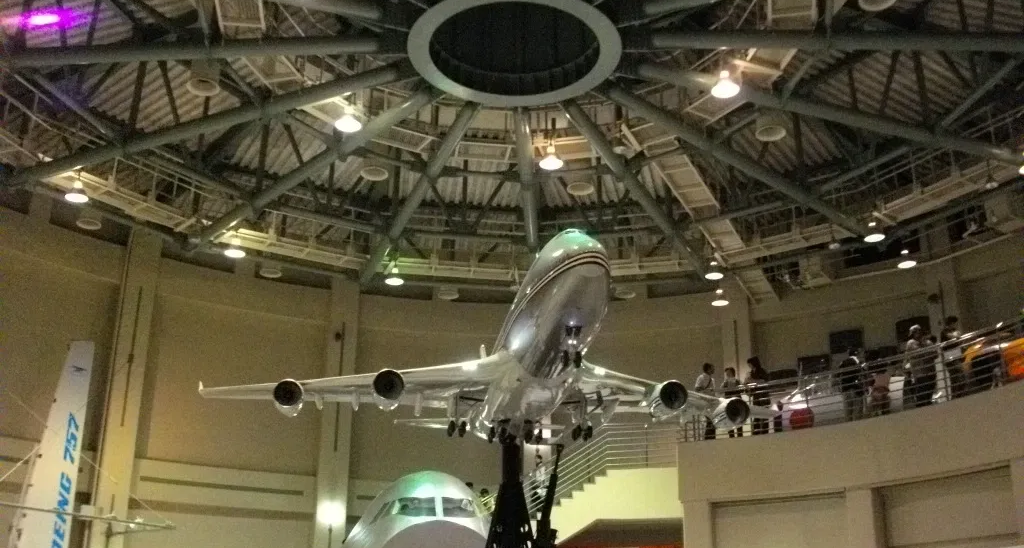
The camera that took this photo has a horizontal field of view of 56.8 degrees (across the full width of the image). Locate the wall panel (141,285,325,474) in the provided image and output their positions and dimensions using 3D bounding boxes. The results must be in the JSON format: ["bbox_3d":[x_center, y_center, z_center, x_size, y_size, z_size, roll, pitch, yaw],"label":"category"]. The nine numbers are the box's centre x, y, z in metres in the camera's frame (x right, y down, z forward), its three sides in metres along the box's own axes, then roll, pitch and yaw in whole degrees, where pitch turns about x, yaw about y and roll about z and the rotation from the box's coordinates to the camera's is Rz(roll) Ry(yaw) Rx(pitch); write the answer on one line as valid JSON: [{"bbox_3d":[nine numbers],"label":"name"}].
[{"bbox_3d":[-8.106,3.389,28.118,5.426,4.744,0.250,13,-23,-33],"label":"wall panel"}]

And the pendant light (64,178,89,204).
[{"bbox_3d":[-8.996,-1.738,19.641,0.500,0.360,0.500,10,-22,-25],"label":"pendant light"}]

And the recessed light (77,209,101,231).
[{"bbox_3d":[-10.795,-1.380,24.208,0.665,0.300,0.665,9,-21,-24],"label":"recessed light"}]

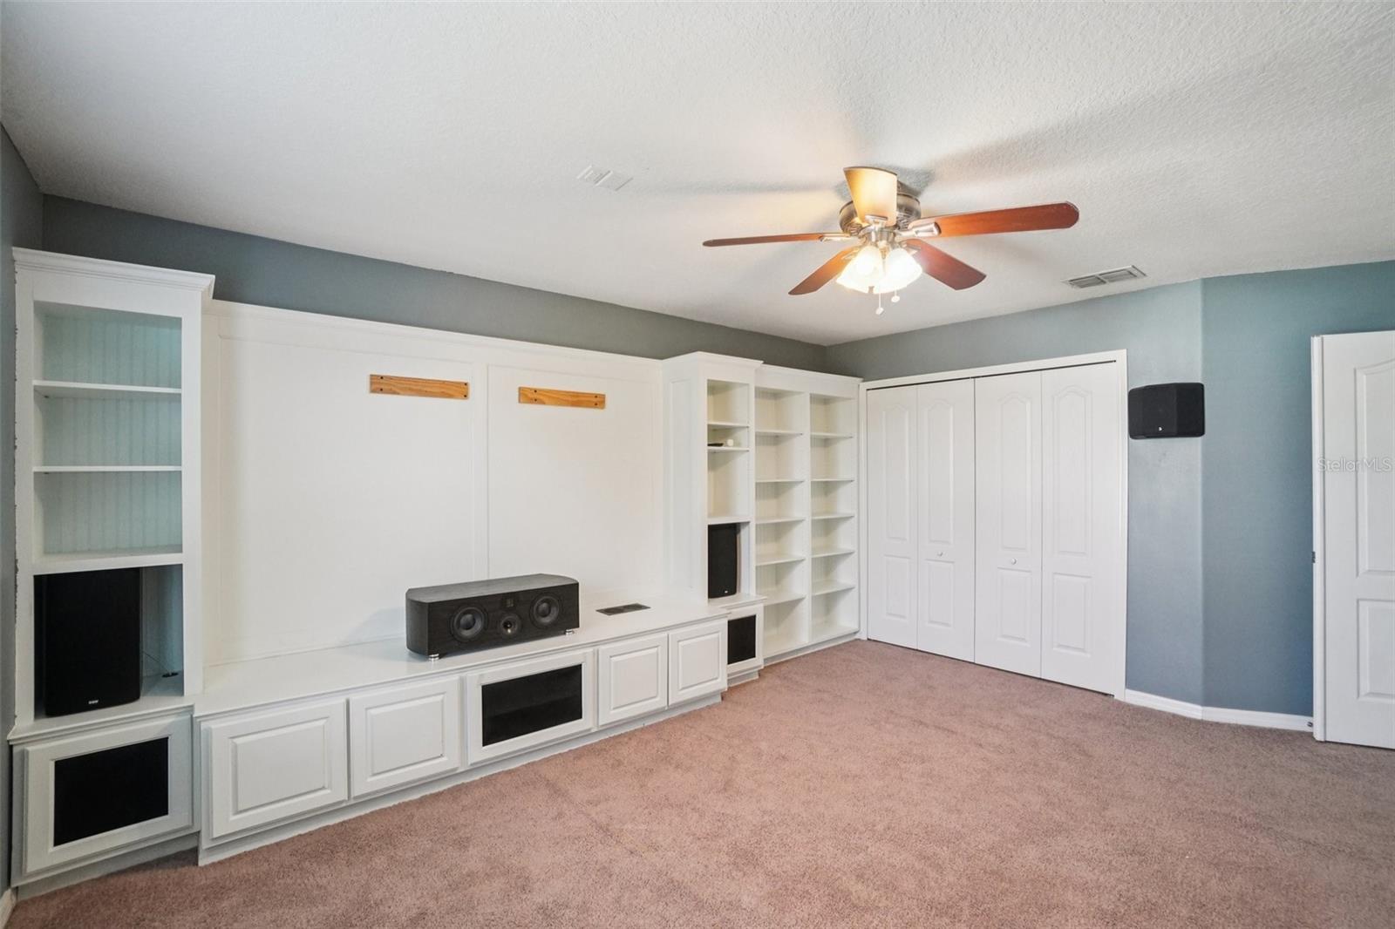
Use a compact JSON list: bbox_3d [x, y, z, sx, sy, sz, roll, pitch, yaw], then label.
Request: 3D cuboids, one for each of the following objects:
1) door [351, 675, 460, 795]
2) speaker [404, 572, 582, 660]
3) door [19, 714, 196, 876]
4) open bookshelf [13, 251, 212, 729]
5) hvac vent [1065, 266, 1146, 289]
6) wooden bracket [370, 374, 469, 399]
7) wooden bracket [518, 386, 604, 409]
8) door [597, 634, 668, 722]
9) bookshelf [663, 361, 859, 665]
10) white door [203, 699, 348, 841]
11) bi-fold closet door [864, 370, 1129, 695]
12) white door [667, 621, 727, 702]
[{"bbox_3d":[-1.194,1.114,2.398,0.409,0.395,0.025,0,0,-38],"label":"door"},{"bbox_3d":[-1.012,0.742,2.920,0.755,0.262,0.355,0,0,-38],"label":"speaker"},{"bbox_3d":[-1.969,1.093,1.963,0.399,0.398,0.025,0,0,-38],"label":"door"},{"bbox_3d":[-2.157,0.078,2.206,0.505,1.570,0.450,0,0,-38],"label":"open bookshelf"},{"bbox_3d":[2.262,-1.025,3.222,0.240,0.020,0.335,0,0,-40],"label":"hvac vent"},{"bbox_3d":[-1.404,-0.390,2.960,0.464,0.092,0.022,0,0,-38],"label":"wooden bracket"},{"bbox_3d":[-0.790,-0.387,3.435,0.548,0.092,0.022,0,0,-38],"label":"wooden bracket"},{"bbox_3d":[-0.336,1.125,3.061,0.411,0.397,0.025,0,0,-38],"label":"door"},{"bbox_3d":[0.552,0.346,4.279,1.710,2.080,0.460,0,0,-38],"label":"bookshelf"},{"bbox_3d":[-1.527,1.106,2.140,0.399,0.388,0.025,0,0,-38],"label":"white door"},{"bbox_3d":[1.966,0.385,4.118,0.045,2.020,1.662,0,0,-44],"label":"bi-fold closet door"},{"bbox_3d":[0.005,1.125,3.324,0.417,0.399,0.025,0,0,-38],"label":"white door"}]

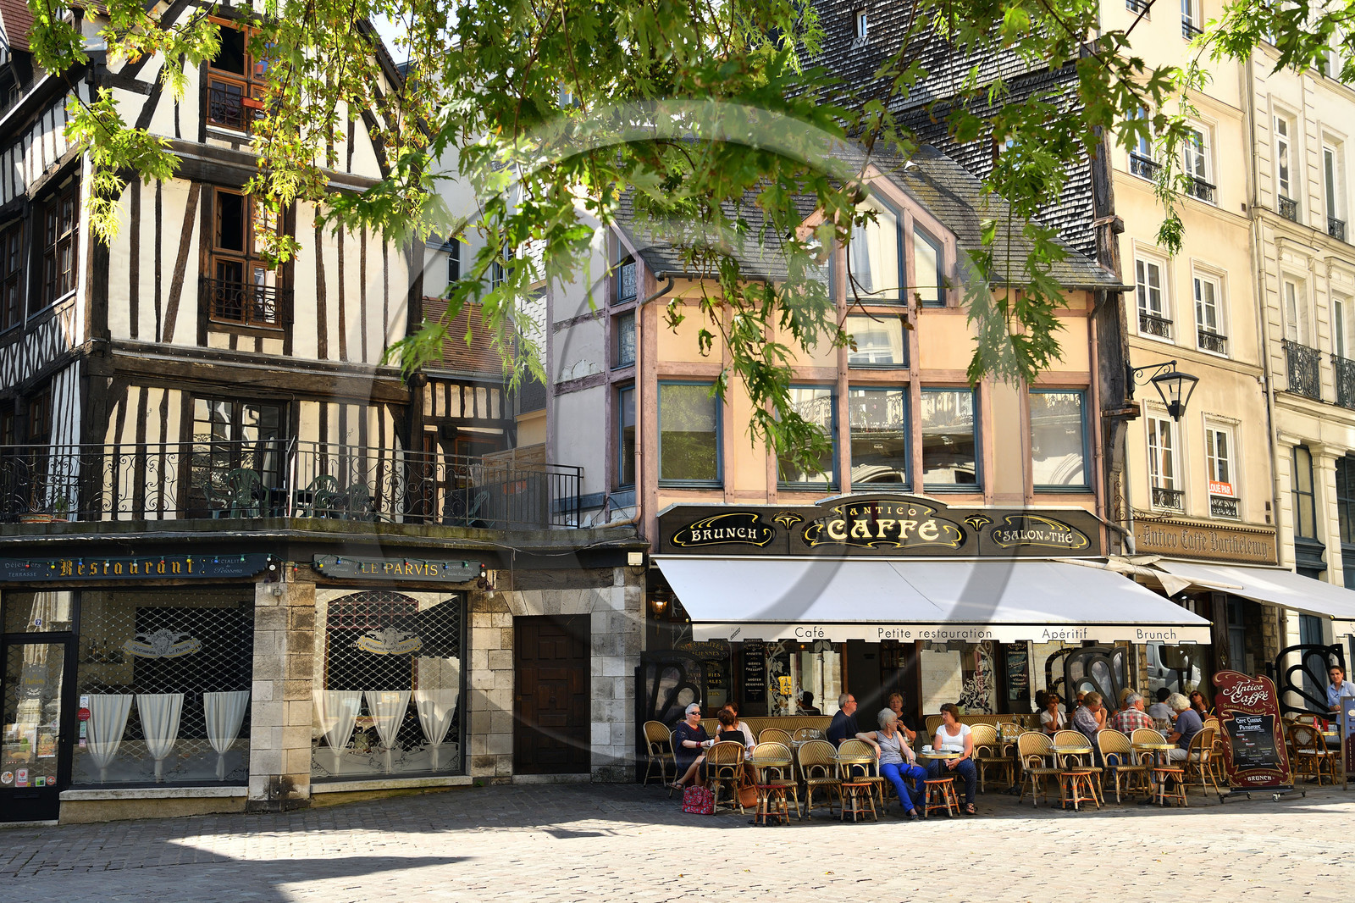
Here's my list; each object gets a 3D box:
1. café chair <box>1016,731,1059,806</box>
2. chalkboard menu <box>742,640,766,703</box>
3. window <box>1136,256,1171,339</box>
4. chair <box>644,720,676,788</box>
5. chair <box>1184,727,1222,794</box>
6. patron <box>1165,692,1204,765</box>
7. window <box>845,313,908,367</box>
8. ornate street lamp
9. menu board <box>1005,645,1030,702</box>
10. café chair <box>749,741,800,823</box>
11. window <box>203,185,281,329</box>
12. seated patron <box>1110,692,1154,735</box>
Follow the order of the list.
[{"bbox_3d":[4.505,3.928,20.539,0.450,0.880,0.530,2,-9,-14],"label":"café chair"},{"bbox_3d":[1.099,3.085,23.552,0.308,0.955,0.050,1,-8,-10],"label":"chalkboard menu"},{"bbox_3d":[7.438,-2.369,25.797,0.961,1.228,0.150,7,-11,-42],"label":"window"},{"bbox_3d":[-0.146,3.984,21.700,0.470,0.880,0.560,5,-10,-34],"label":"chair"},{"bbox_3d":[6.735,4.030,21.620,0.460,0.870,0.560,7,-11,-43],"label":"chair"},{"bbox_3d":[6.616,3.826,21.774,0.470,1.280,0.760,7,-11,-43],"label":"patron"},{"bbox_3d":[2.825,-1.585,23.623,0.920,0.772,0.100,1,-9,-9],"label":"window"},{"bbox_3d":[7.194,-0.924,24.721,0.480,0.970,1.030,7,-12,-43],"label":"ornate street lamp"},{"bbox_3d":[4.902,3.133,23.869,0.322,0.936,0.040,1,-8,-7],"label":"menu board"},{"bbox_3d":[1.171,3.911,19.703,0.465,0.880,0.540,1,-8,-12],"label":"café chair"},{"bbox_3d":[-6.739,-3.044,26.008,1.154,2.119,0.150,5,-10,-33],"label":"window"},{"bbox_3d":[5.860,3.762,21.276,0.560,1.330,0.750,-3,-8,15],"label":"seated patron"}]

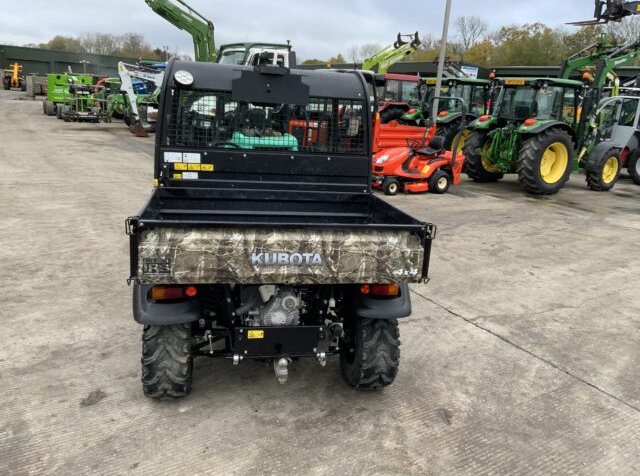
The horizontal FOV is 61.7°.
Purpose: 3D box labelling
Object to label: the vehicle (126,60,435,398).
[{"bbox_3d":[-0.442,-0.372,4.147,1.570,2.000,3.030,1,14,-11],"label":"vehicle"}]

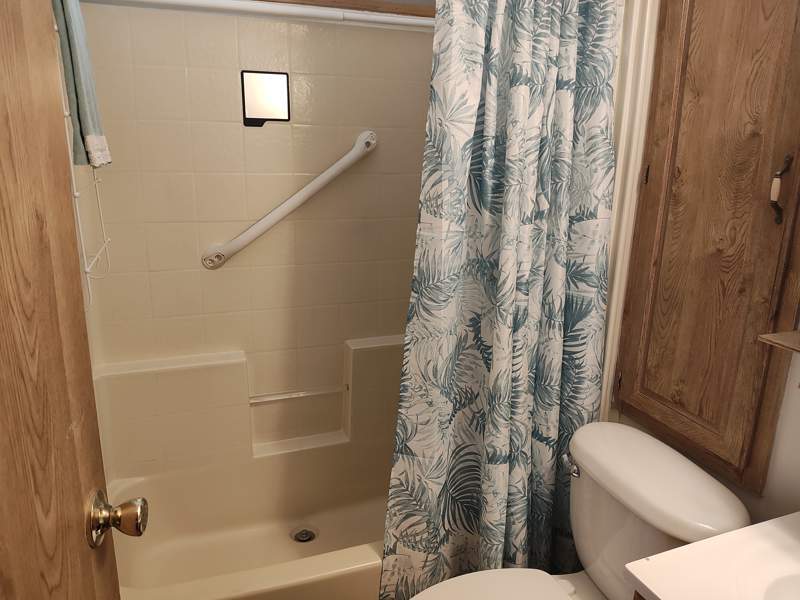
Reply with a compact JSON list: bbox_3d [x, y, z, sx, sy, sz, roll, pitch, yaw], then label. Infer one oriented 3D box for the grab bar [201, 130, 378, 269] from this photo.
[{"bbox_3d":[-0.338,-0.319,1.847,0.693,0.070,0.075,-38,23,-7],"label":"grab bar"}]

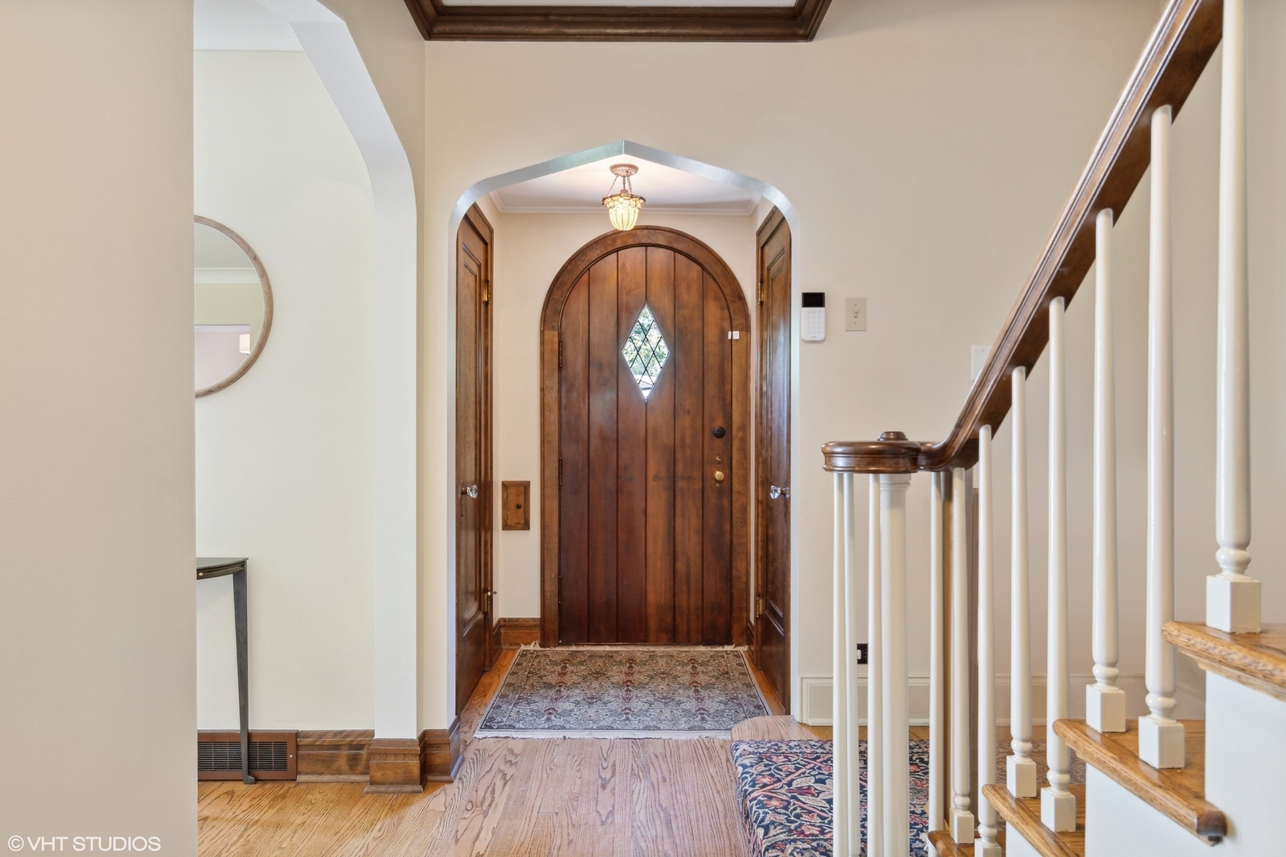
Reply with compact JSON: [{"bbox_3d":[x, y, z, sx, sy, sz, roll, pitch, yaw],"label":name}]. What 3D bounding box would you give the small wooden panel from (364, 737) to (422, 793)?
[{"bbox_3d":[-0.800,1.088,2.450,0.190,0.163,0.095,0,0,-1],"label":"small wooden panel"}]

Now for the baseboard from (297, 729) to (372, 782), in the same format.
[{"bbox_3d":[-1.000,1.076,2.472,0.265,0.168,0.030,0,0,0],"label":"baseboard"}]

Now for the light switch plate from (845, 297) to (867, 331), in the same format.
[{"bbox_3d":[0.722,-0.385,2.532,0.070,0.115,0.010,0,0,-1],"label":"light switch plate"}]

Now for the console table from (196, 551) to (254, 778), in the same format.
[{"bbox_3d":[-1.535,0.790,2.310,0.550,0.738,0.285,0,0,0],"label":"console table"}]

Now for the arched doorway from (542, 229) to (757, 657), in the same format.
[{"bbox_3d":[0.012,0.045,4.050,1.125,2.250,0.130,0,0,-1],"label":"arched doorway"}]

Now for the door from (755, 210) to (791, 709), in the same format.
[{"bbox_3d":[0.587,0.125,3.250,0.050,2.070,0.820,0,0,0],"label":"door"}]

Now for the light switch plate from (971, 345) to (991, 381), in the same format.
[{"bbox_3d":[1.151,-0.220,2.532,0.079,0.122,0.009,0,0,-1],"label":"light switch plate"}]

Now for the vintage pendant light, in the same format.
[{"bbox_3d":[-0.085,-1.016,3.330,0.198,0.283,0.198,0,0,0],"label":"vintage pendant light"}]

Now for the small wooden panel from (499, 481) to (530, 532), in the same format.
[{"bbox_3d":[-0.676,0.415,4.005,0.150,0.267,0.028,0,0,-1],"label":"small wooden panel"}]

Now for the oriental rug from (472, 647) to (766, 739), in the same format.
[{"bbox_3d":[-0.053,1.155,3.375,1.160,0.010,1.140,0,0,0],"label":"oriental rug"}]

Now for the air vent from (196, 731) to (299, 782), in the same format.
[{"bbox_3d":[-1.335,1.088,2.495,0.385,0.165,0.030,0,0,-1],"label":"air vent"}]

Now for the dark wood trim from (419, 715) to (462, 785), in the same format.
[{"bbox_3d":[-0.675,1.076,2.530,0.108,0.168,0.150,0,0,0],"label":"dark wood trim"}]

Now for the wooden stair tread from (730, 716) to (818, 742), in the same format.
[{"bbox_3d":[0.430,0.990,2.420,0.300,0.036,0.240,0,0,0],"label":"wooden stair tread"}]

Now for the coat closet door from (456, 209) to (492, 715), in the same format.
[{"bbox_3d":[-0.775,0.140,3.370,0.050,2.060,0.670,0,0,-1],"label":"coat closet door"}]

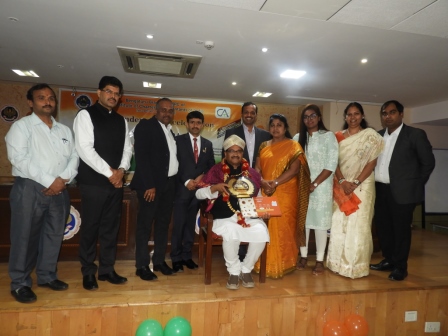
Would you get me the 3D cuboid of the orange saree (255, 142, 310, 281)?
[{"bbox_3d":[0.570,0.380,3.070,0.530,1.310,0.400,2,-1,24],"label":"orange saree"}]

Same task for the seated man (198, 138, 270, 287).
[{"bbox_3d":[0.075,0.358,2.901,0.650,1.320,0.700,2,-1,-9],"label":"seated man"}]

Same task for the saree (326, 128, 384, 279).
[{"bbox_3d":[1.330,0.340,3.140,0.530,1.450,0.400,2,-1,33],"label":"saree"}]

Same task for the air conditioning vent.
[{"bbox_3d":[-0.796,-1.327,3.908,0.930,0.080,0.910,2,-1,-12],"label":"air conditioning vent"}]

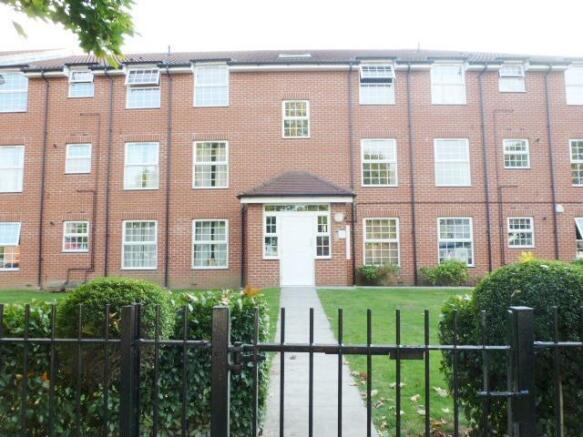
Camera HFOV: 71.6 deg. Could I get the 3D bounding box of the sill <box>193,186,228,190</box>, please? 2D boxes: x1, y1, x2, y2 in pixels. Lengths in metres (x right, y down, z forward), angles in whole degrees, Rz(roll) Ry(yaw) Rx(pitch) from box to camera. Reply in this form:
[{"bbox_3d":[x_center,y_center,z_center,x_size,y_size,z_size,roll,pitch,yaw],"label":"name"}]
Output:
[{"bbox_3d":[-2.675,-0.993,13.390,1.212,0.084,0.130,0,-4,1],"label":"sill"}]

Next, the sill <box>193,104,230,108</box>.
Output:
[{"bbox_3d":[-2.696,-3.768,13.602,1.241,0.084,0.130,0,-4,1],"label":"sill"}]

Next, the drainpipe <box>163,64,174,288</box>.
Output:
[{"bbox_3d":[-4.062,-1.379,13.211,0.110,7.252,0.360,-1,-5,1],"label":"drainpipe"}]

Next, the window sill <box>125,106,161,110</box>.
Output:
[{"bbox_3d":[-4.948,-3.704,13.606,1.185,0.090,0.130,-1,-5,1],"label":"window sill"}]

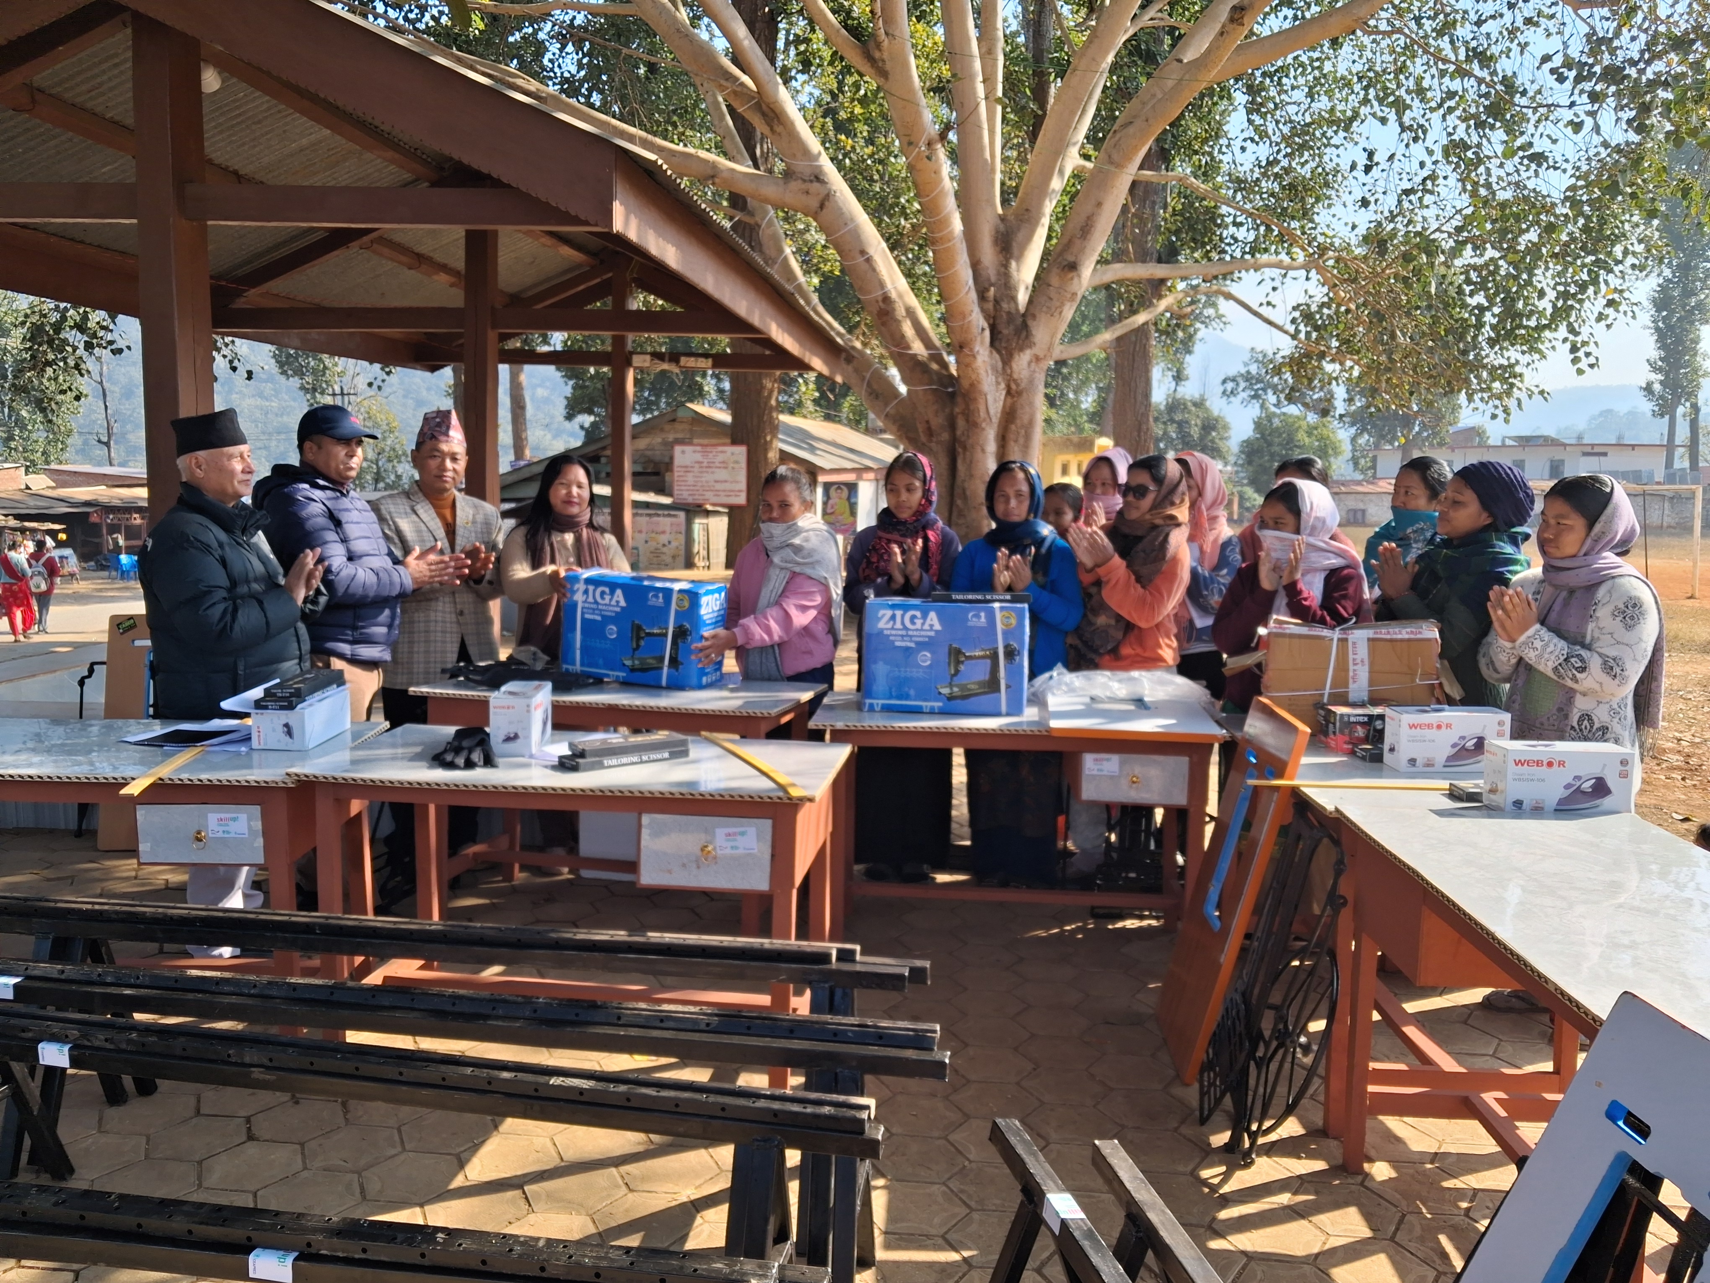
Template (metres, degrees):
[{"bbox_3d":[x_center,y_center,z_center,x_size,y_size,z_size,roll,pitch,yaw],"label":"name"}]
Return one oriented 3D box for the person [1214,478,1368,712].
[{"bbox_3d":[1.443,0.219,4.428,0.470,1.509,0.500,-4,8,-41],"label":"person"}]

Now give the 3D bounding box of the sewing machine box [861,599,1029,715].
[{"bbox_3d":[0.288,0.043,4.175,0.495,0.330,0.215,2,6,6],"label":"sewing machine box"}]

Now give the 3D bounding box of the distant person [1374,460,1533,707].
[{"bbox_3d":[1.907,0.220,4.245,0.460,1.574,0.500,-2,7,-30],"label":"distant person"}]

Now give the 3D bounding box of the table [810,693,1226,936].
[{"bbox_3d":[0.469,0.596,4.184,1.200,0.760,0.640,2,6,3],"label":"table"}]

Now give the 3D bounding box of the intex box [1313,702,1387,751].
[{"bbox_3d":[1.400,0.241,3.732,0.155,0.090,0.165,1,6,0],"label":"intex box"}]

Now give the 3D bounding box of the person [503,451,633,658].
[{"bbox_3d":[-1.072,0.077,4.988,0.500,1.555,0.450,0,6,-15],"label":"person"}]

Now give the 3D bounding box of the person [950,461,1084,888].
[{"bbox_3d":[0.600,0.106,5.011,0.500,1.555,0.420,3,6,8],"label":"person"}]

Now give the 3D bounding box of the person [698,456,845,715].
[{"bbox_3d":[-0.298,0.106,4.944,0.500,1.521,0.520,6,8,37],"label":"person"}]

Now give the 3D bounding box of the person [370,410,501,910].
[{"bbox_3d":[-1.408,0.065,4.484,0.490,1.668,0.380,-1,6,-18],"label":"person"}]

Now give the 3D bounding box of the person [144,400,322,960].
[{"bbox_3d":[-1.883,0.122,4.029,0.460,1.625,0.520,4,6,20],"label":"person"}]

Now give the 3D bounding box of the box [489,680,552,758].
[{"bbox_3d":[-0.851,0.194,3.395,0.108,0.145,0.270,1,6,-5],"label":"box"}]

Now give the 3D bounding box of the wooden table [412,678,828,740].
[{"bbox_3d":[-0.773,0.542,4.441,1.220,0.760,0.610,3,6,11],"label":"wooden table"}]

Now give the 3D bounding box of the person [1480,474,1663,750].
[{"bbox_3d":[1.960,0.310,3.627,0.410,1.521,0.460,-2,7,-28],"label":"person"}]

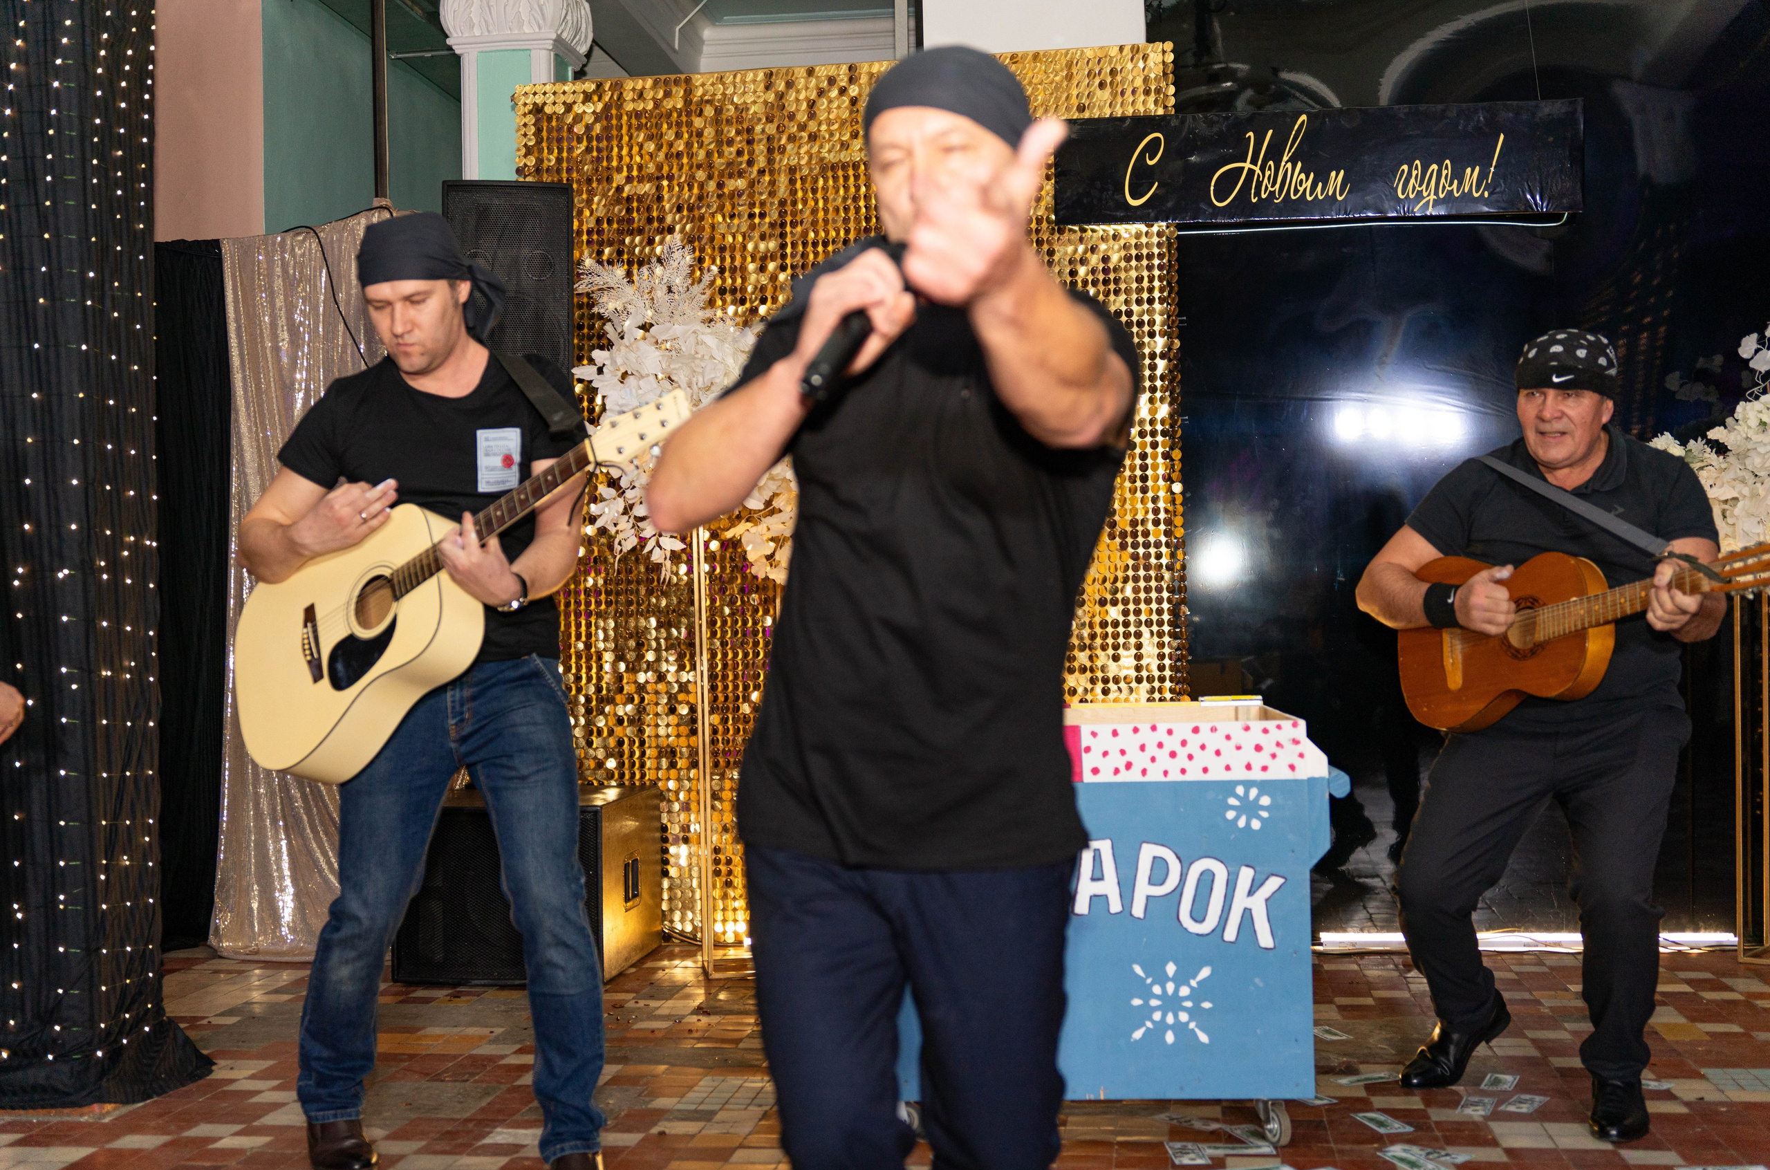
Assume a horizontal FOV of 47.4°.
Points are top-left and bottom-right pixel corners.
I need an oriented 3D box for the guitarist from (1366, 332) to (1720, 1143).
[{"bbox_3d":[1.300,0.278,4.007,0.707,1.530,0.646,-2,-1,18],"label":"guitarist"}]

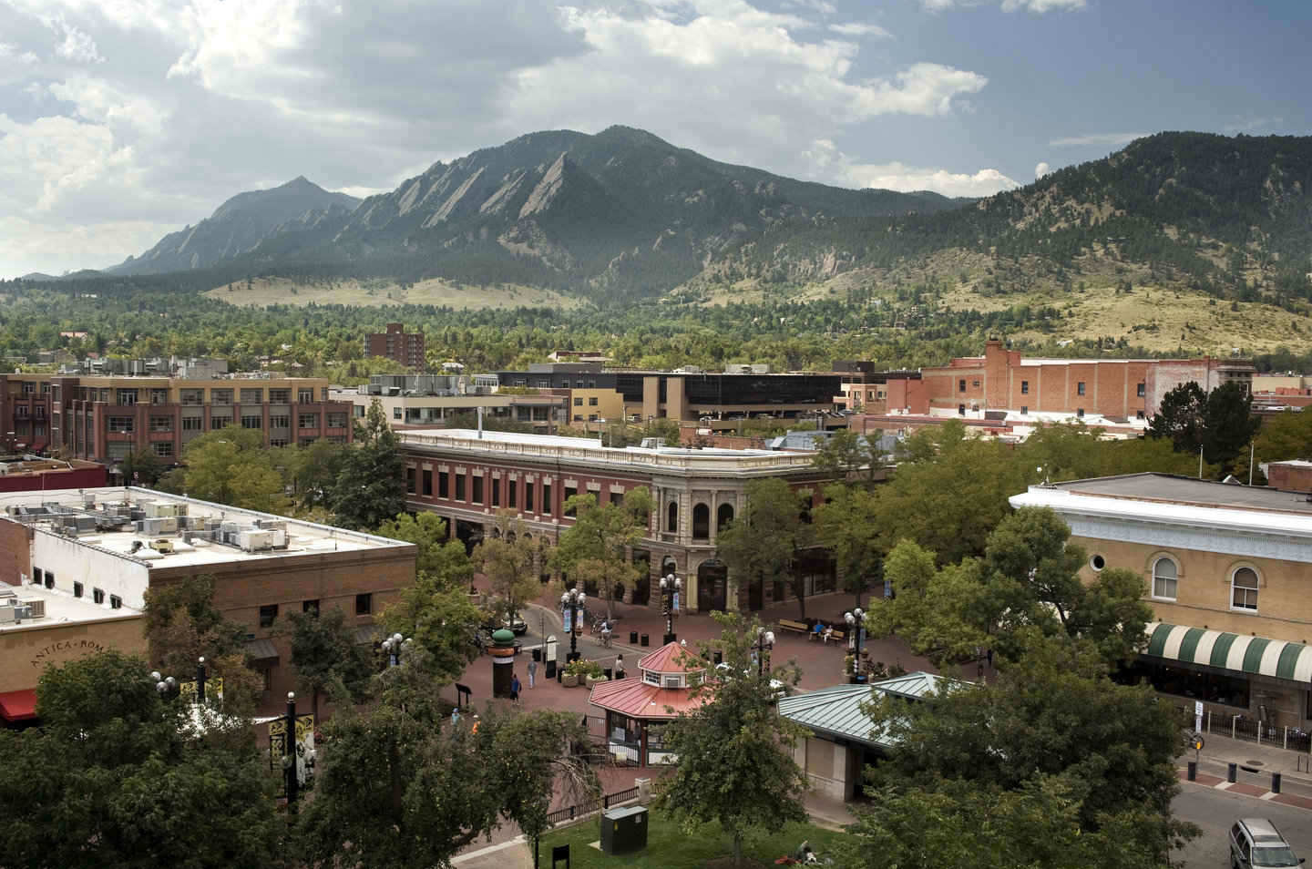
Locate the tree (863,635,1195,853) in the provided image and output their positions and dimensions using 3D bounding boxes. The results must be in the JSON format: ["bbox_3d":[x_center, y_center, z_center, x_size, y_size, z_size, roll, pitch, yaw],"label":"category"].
[{"bbox_3d":[11.631,11.380,39.963,10.444,10.306,10.444,1,3,17],"label":"tree"}]

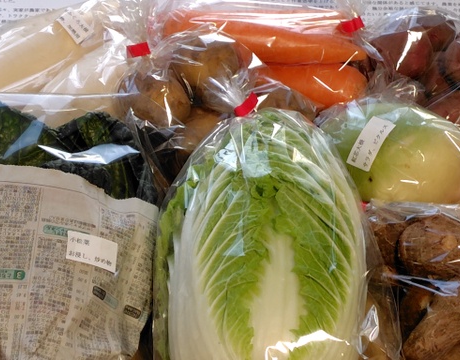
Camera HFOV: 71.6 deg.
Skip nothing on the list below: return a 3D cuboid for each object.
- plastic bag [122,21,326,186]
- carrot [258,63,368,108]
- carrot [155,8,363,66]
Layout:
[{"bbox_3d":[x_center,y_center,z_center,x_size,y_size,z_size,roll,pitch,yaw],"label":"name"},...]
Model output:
[{"bbox_3d":[-0.008,-0.066,0.270,0.152,0.080,0.125,0,65,0],"label":"plastic bag"},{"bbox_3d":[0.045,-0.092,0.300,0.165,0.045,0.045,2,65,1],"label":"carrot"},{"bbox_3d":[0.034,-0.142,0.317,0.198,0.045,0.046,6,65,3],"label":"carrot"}]

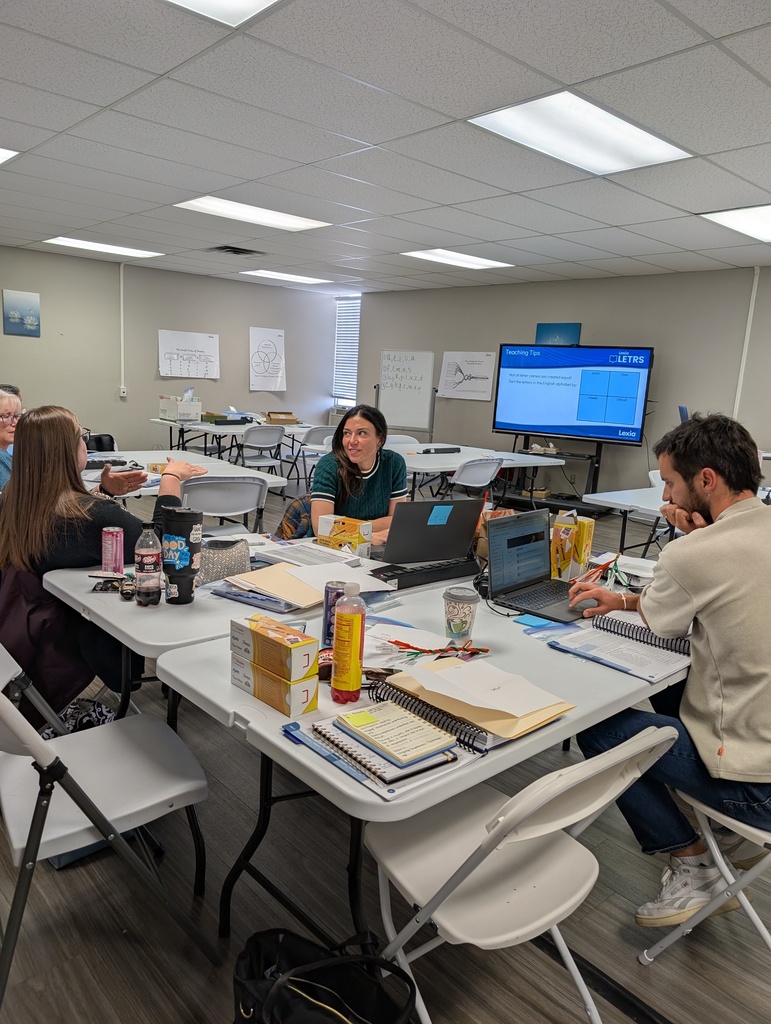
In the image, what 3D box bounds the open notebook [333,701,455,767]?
[{"bbox_3d":[0.014,0.382,1.244,0.128,0.018,0.178,-7,15,-42],"label":"open notebook"}]

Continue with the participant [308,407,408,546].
[{"bbox_3d":[-0.175,0.170,3.070,0.500,1.240,0.750,-1,12,-20],"label":"participant"}]

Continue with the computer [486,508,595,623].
[{"bbox_3d":[0.516,0.149,2.135,0.281,0.240,0.360,13,15,41],"label":"computer"}]

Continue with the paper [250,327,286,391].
[{"bbox_3d":[-1.760,-2.280,10.682,0.610,0.912,0.010,-7,15,-42],"label":"paper"}]

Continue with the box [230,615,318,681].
[{"bbox_3d":[-0.219,0.263,1.395,0.194,0.067,0.066,13,15,43],"label":"box"}]

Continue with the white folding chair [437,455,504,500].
[{"bbox_3d":[0.551,-0.047,5.566,0.460,0.785,0.500,-7,15,-42],"label":"white folding chair"}]

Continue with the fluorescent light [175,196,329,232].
[{"bbox_3d":[-1.046,-2.420,5.756,1.200,0.060,0.600,-7,15,-42],"label":"fluorescent light"}]

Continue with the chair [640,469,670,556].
[{"bbox_3d":[2.022,0.168,4.728,0.460,0.840,0.500,-7,15,-42],"label":"chair"}]

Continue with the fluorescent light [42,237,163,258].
[{"bbox_3d":[-3.104,-2.957,7.932,1.200,0.060,0.600,-7,15,-42],"label":"fluorescent light"}]

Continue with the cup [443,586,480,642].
[{"bbox_3d":[0.185,0.262,1.772,0.090,0.127,0.090,3,11,-1],"label":"cup"}]

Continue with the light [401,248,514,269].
[{"bbox_3d":[0.765,-2.614,7.320,1.200,0.070,0.600,-7,15,-42],"label":"light"}]

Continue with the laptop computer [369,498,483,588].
[{"bbox_3d":[0.118,0.051,2.540,0.350,0.238,0.300,-3,12,-27],"label":"laptop computer"}]

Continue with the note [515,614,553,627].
[{"bbox_3d":[0.398,0.297,1.910,0.076,0.006,0.076,13,15,42],"label":"note"}]

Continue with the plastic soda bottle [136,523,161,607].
[{"bbox_3d":[-0.627,0.135,1.877,0.071,0.225,0.071,-7,15,-42],"label":"plastic soda bottle"}]

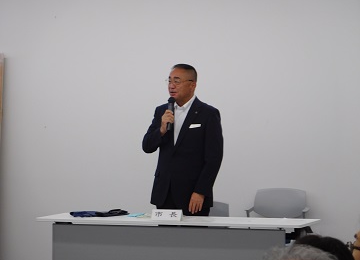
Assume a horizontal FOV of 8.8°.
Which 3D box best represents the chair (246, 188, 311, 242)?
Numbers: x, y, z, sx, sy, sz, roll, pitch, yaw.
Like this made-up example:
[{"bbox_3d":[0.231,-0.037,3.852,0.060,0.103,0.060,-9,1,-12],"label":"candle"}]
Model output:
[{"bbox_3d":[0.717,0.850,18.002,0.540,0.789,0.540,1,2,17],"label":"chair"}]

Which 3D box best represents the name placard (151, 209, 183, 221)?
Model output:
[{"bbox_3d":[-0.082,0.565,15.481,0.200,0.070,0.060,1,2,17],"label":"name placard"}]

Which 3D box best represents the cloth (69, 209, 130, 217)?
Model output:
[{"bbox_3d":[-0.553,0.564,15.861,0.350,0.042,0.230,1,2,17],"label":"cloth"}]

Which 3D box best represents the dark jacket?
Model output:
[{"bbox_3d":[0.017,0.155,16.100,0.540,0.760,0.350,1,2,30],"label":"dark jacket"}]

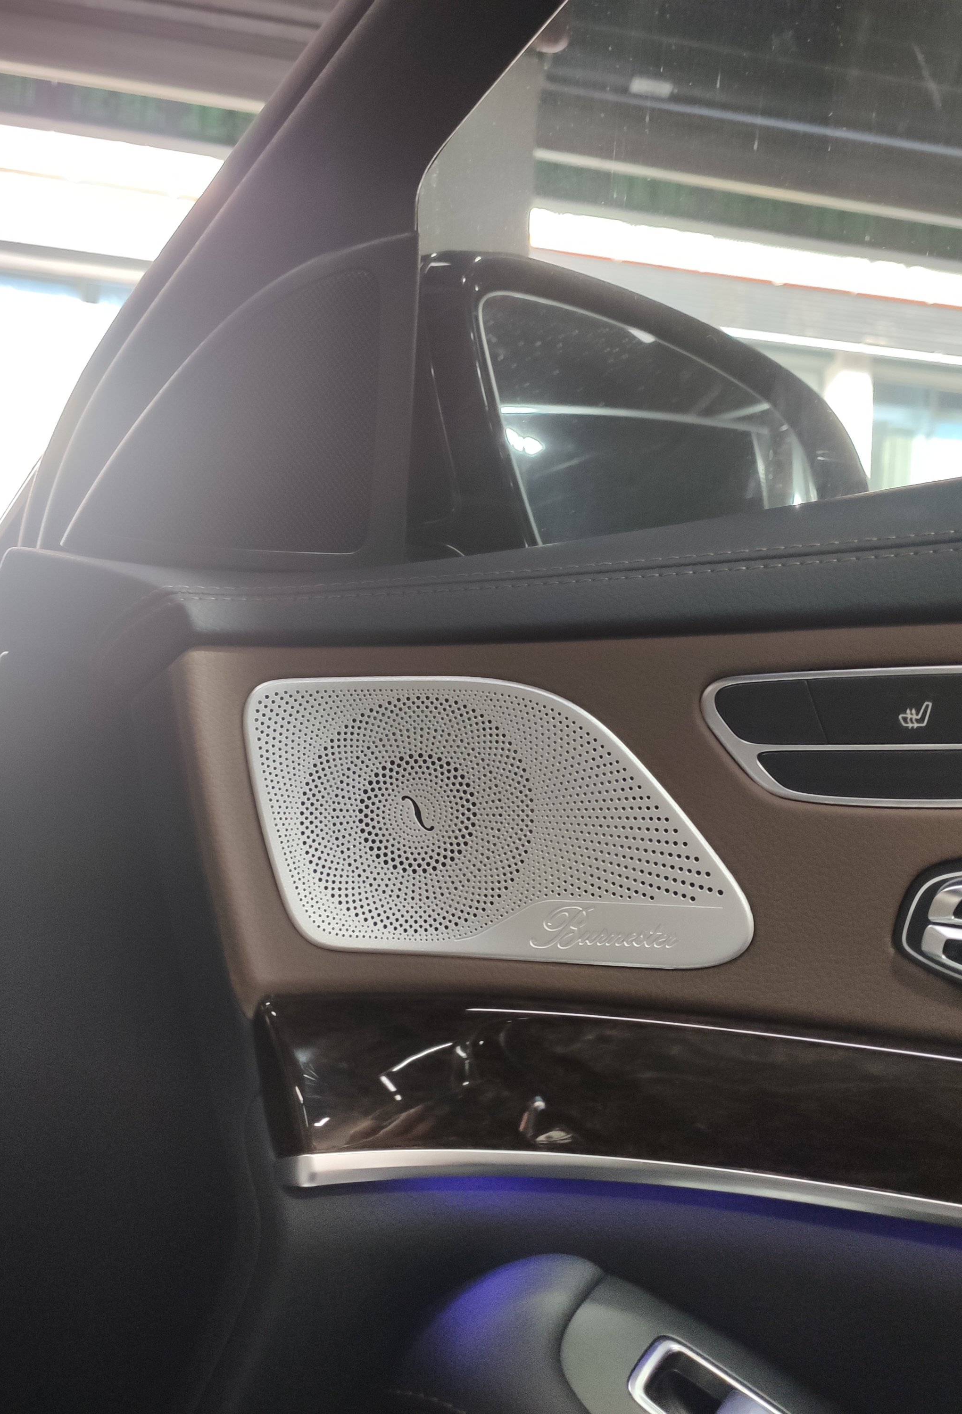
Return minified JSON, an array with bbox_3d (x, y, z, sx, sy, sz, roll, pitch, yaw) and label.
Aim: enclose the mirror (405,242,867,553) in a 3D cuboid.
[{"bbox_3d":[0.085,-0.140,0.785,0.240,0.170,0.130,5,-4,-20],"label":"mirror"}]

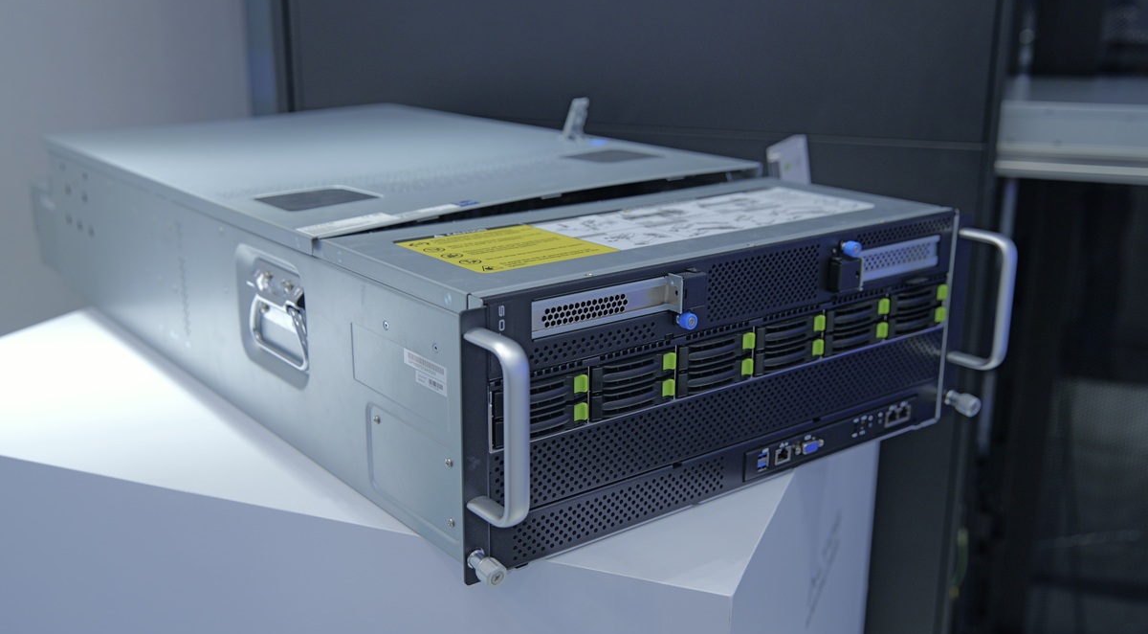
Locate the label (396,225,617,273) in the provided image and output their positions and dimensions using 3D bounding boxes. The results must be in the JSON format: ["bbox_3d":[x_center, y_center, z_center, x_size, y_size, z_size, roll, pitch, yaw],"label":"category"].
[{"bbox_3d":[-0.046,-0.047,0.807,0.111,0.002,0.106,-12,20,-37],"label":"label"}]

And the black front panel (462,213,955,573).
[{"bbox_3d":[0.120,0.036,0.843,0.475,0.174,0.025,-12,20,-37],"label":"black front panel"}]

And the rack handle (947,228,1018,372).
[{"bbox_3d":[0.323,-0.011,0.955,0.014,0.112,0.049,-12,20,-37],"label":"rack handle"}]

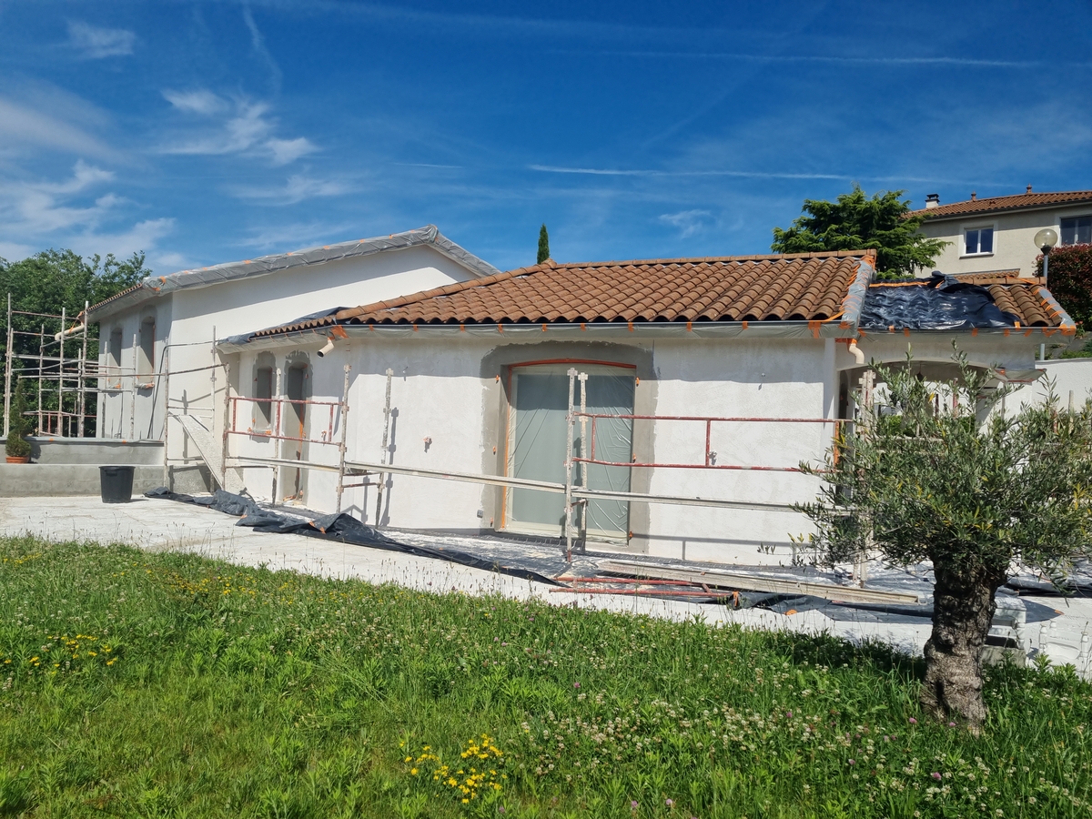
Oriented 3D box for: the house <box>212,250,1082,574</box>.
[{"bbox_3d":[0.742,-0.404,14.240,13.000,4.300,8.800,2,-1,22],"label":"house"}]

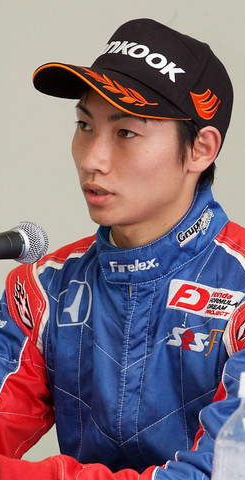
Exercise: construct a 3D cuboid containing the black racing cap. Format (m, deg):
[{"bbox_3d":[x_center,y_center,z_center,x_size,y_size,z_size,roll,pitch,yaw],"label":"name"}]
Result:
[{"bbox_3d":[0.036,-0.202,2.996,0.175,0.144,0.265,7,-13,46],"label":"black racing cap"}]

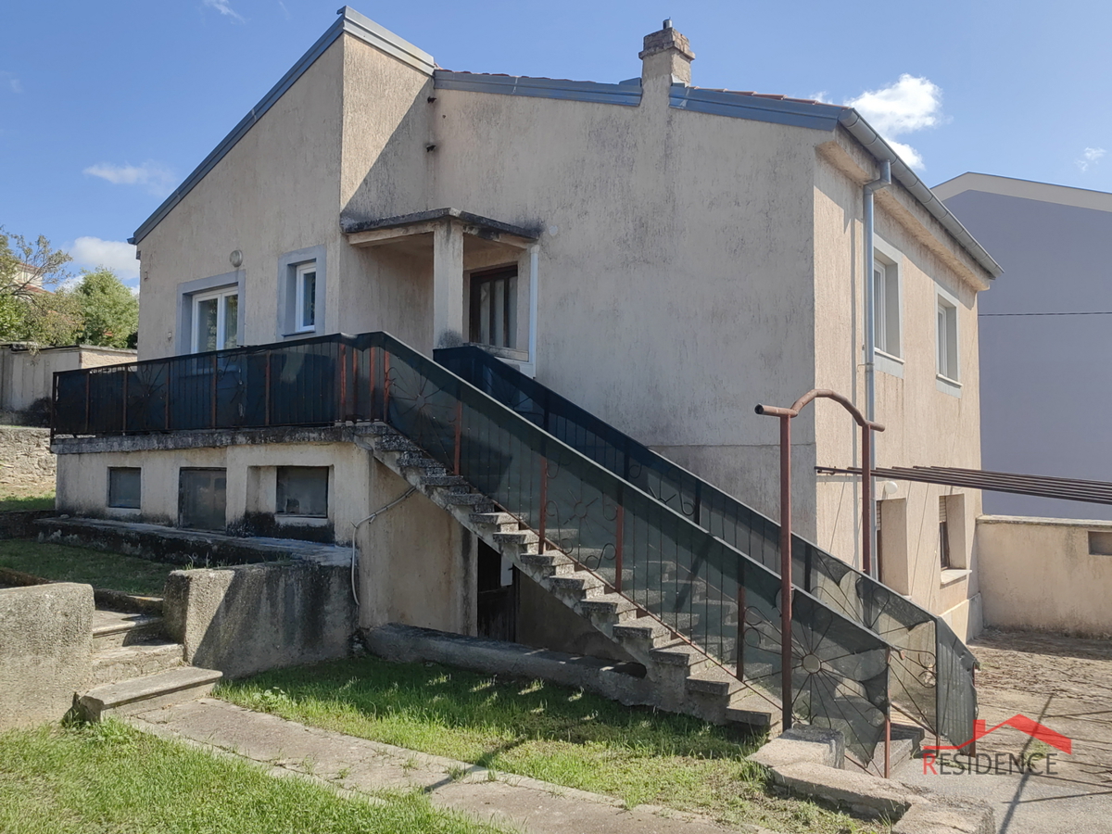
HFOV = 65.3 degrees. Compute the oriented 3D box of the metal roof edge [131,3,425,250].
[{"bbox_3d":[-4.189,-3.916,12.966,4.928,2.341,1.637,-2,-3,36],"label":"metal roof edge"}]

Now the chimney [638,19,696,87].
[{"bbox_3d":[1.322,-4.336,10.412,0.475,0.933,0.590,-2,-3,36],"label":"chimney"}]

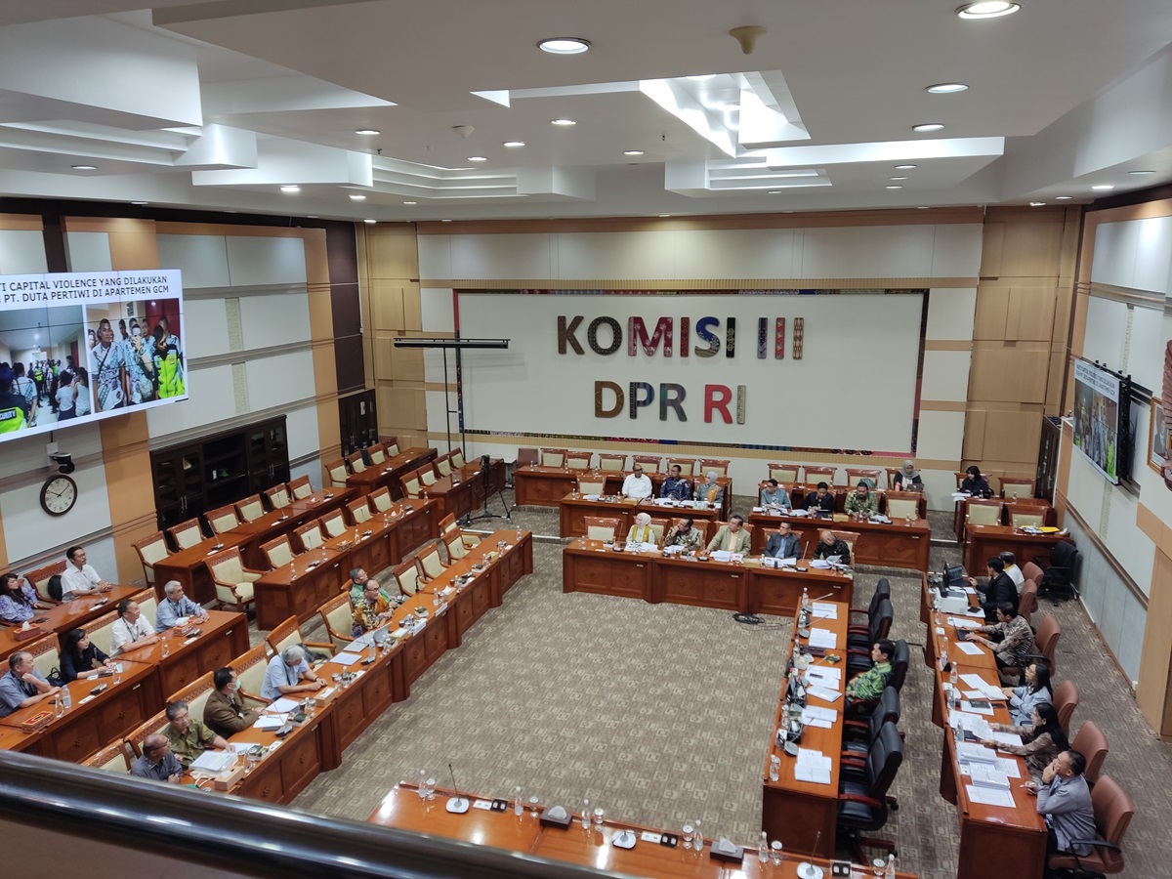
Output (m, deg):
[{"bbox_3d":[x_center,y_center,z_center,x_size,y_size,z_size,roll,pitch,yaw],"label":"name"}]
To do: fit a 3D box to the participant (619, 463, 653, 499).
[{"bbox_3d":[0.949,1.168,16.318,0.580,1.300,0.850,3,13,17],"label":"participant"}]

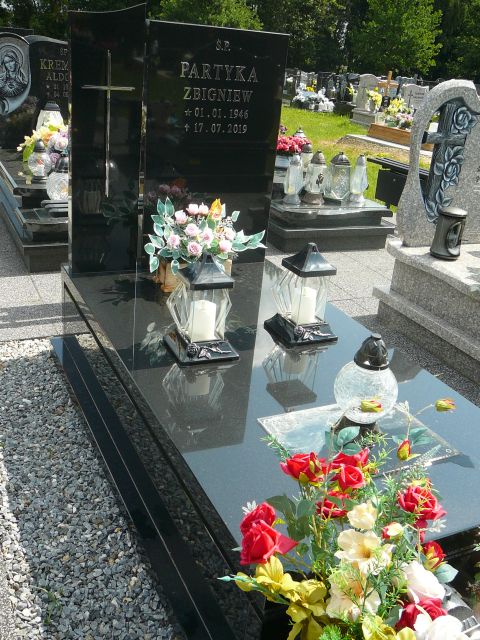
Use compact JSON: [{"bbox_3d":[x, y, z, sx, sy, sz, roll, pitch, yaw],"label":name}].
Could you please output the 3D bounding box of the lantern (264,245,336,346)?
[{"bbox_3d":[0.232,-0.107,2.269,0.205,0.331,0.205,-6,25,-25],"label":"lantern"}]

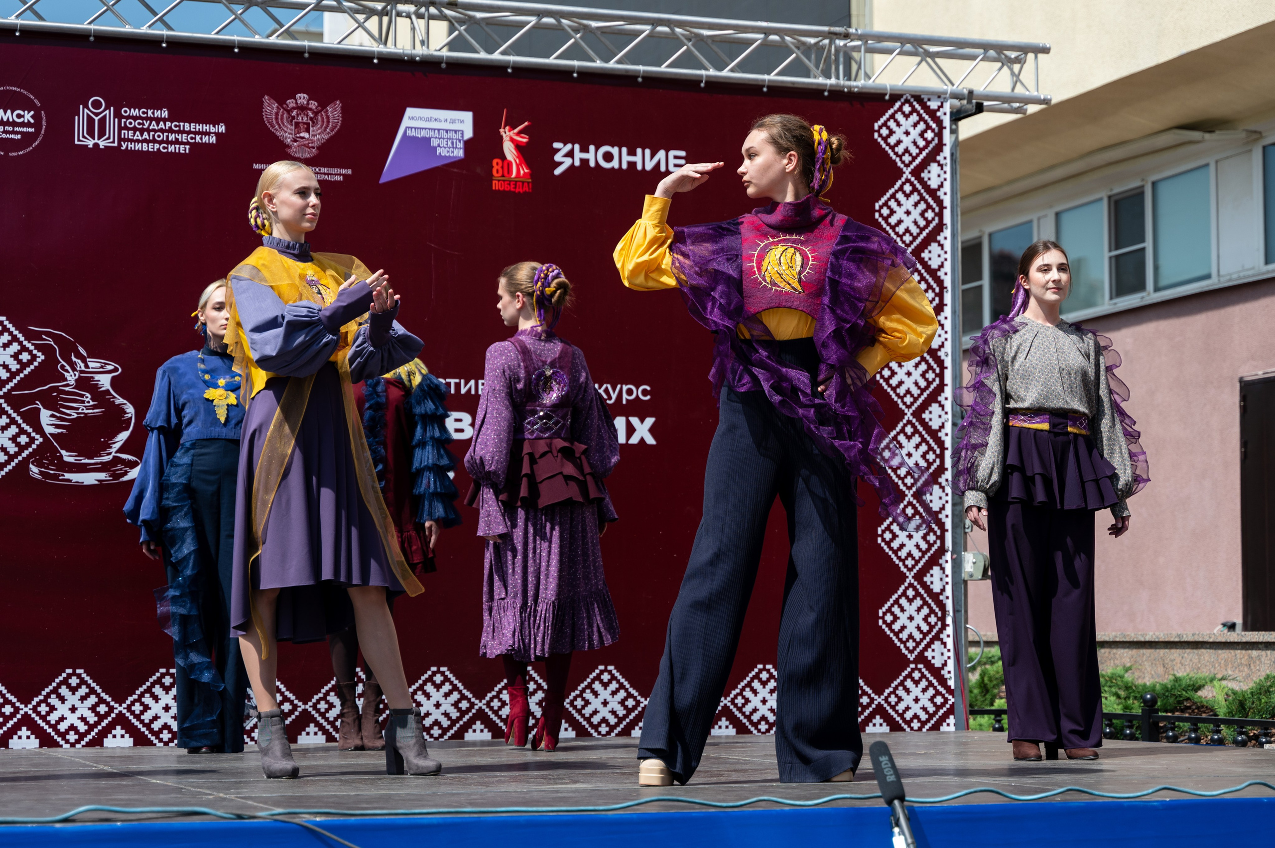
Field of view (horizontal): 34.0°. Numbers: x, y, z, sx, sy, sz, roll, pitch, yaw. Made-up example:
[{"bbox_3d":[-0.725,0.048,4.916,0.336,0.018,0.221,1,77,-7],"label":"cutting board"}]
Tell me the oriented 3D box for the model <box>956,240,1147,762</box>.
[{"bbox_3d":[1.388,0.245,6.997,0.620,1.742,0.380,0,-6,-3],"label":"model"}]

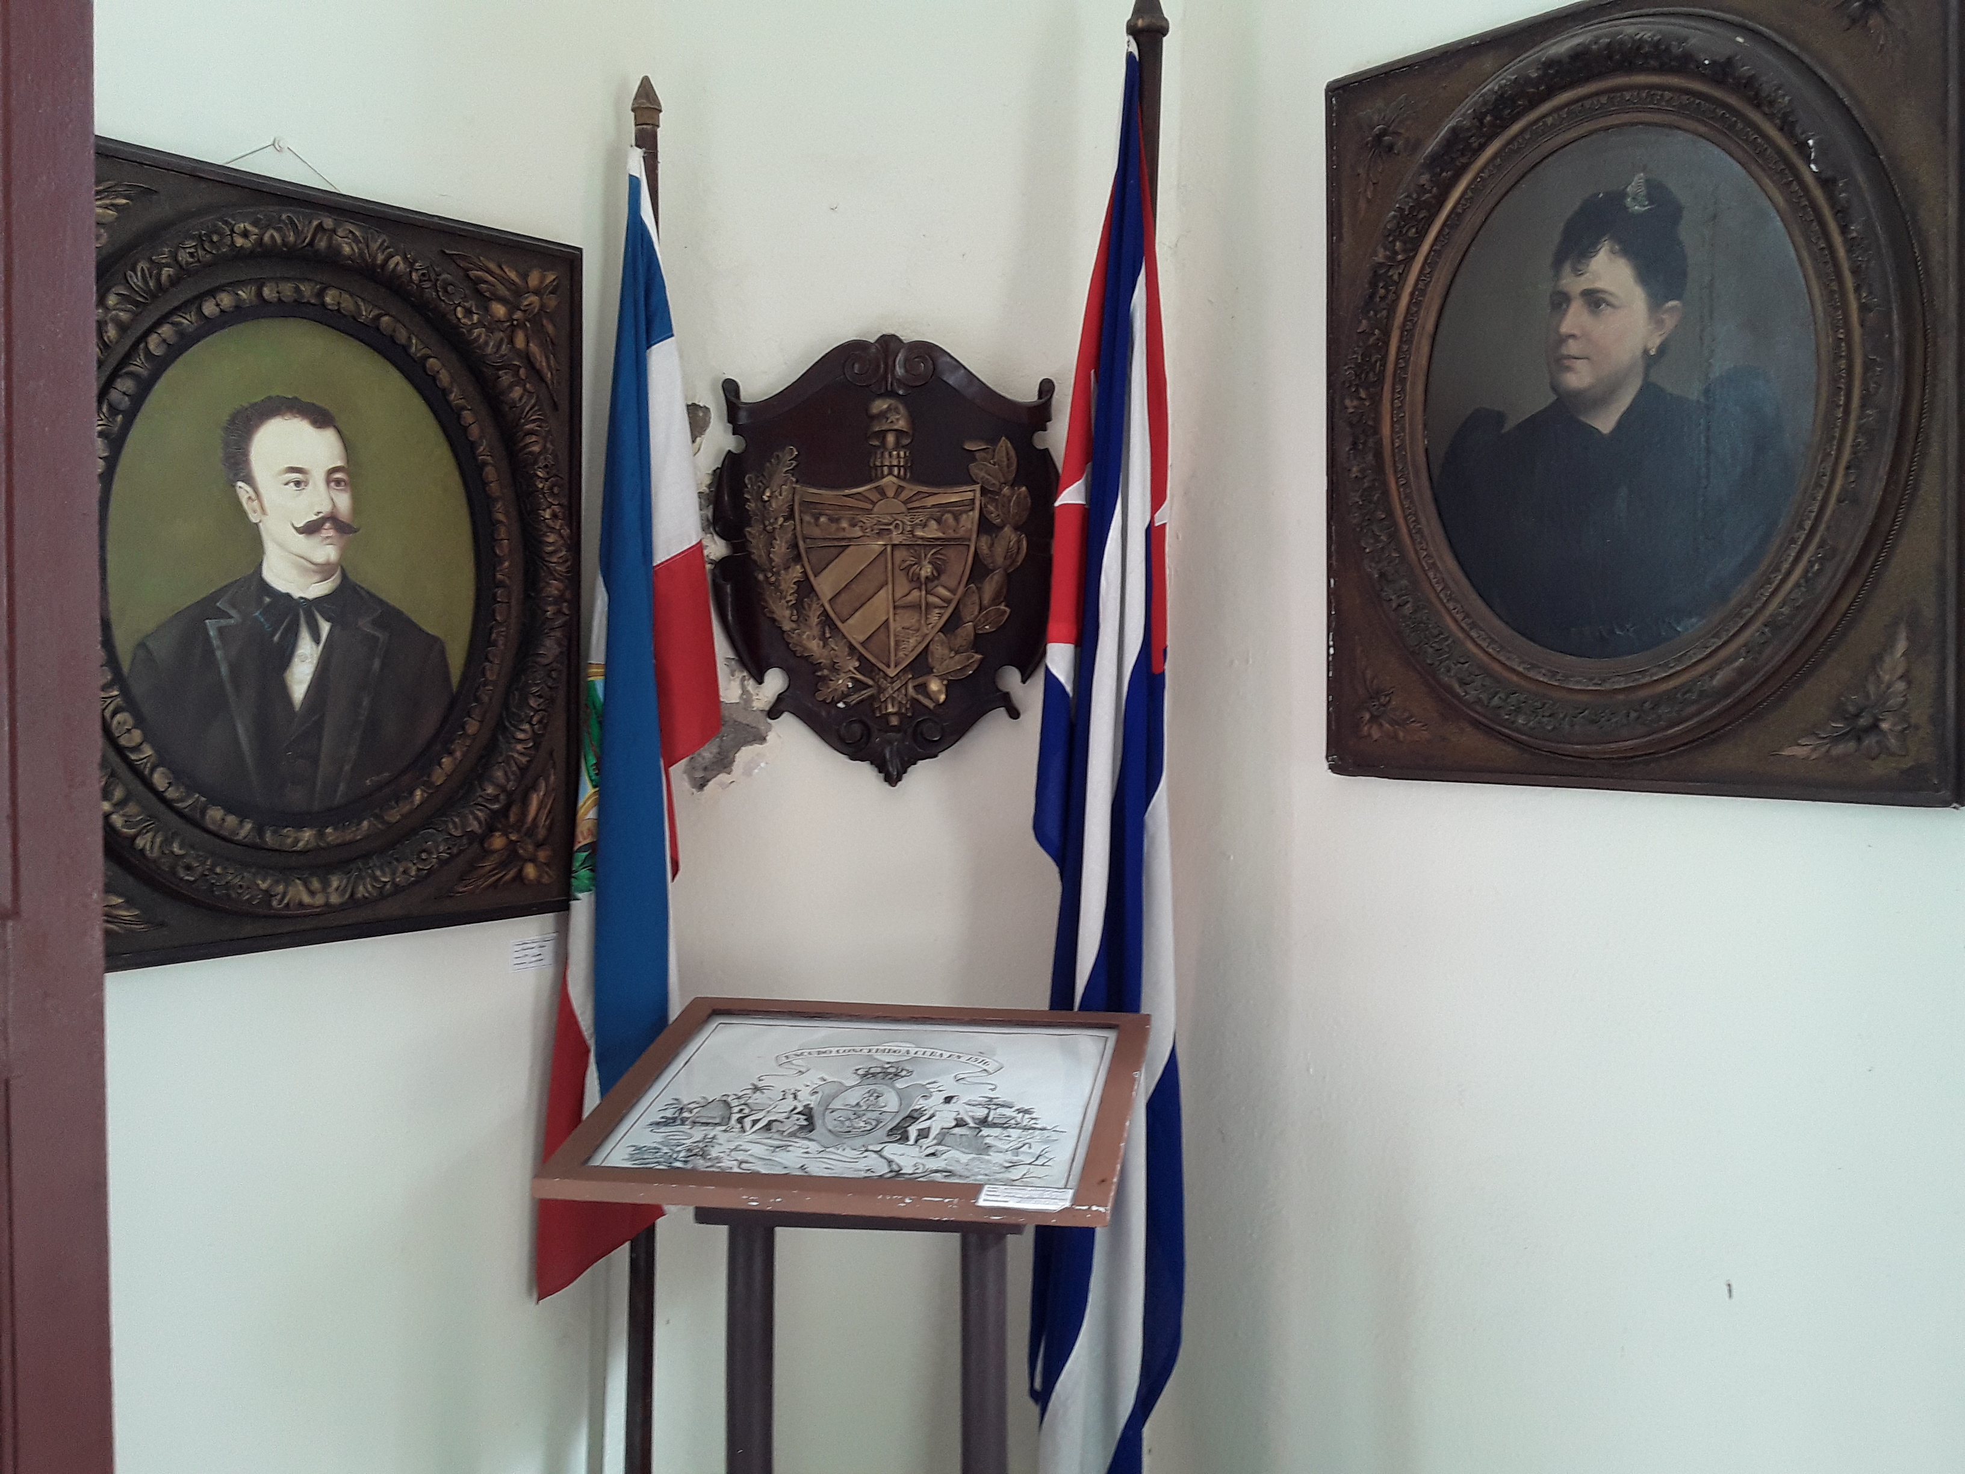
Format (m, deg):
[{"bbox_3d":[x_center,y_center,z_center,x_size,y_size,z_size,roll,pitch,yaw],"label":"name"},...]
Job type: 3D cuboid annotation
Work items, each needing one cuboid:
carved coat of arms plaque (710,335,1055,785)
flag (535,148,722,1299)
[{"bbox_3d":[-0.130,-0.246,2.450,0.483,0.622,0.075,0,2,0],"label":"carved coat of arms plaque"},{"bbox_3d":[-0.464,-0.018,2.310,0.250,1.510,0.160,0,2,0],"label":"flag"}]

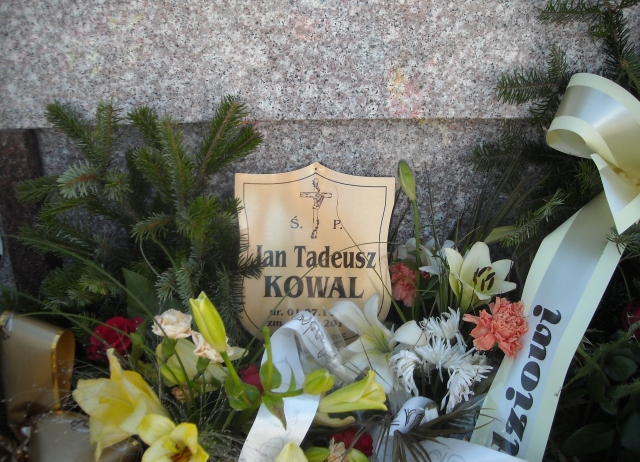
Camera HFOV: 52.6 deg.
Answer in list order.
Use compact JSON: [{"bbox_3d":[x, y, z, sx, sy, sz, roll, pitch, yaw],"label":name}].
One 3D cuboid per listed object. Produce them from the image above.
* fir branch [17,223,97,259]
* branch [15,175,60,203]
[{"bbox_3d":[-0.385,0.018,0.950,0.113,0.031,0.045,17,-7,-15],"label":"fir branch"},{"bbox_3d":[-0.422,-0.065,0.970,0.064,0.033,0.040,-7,7,-9],"label":"branch"}]

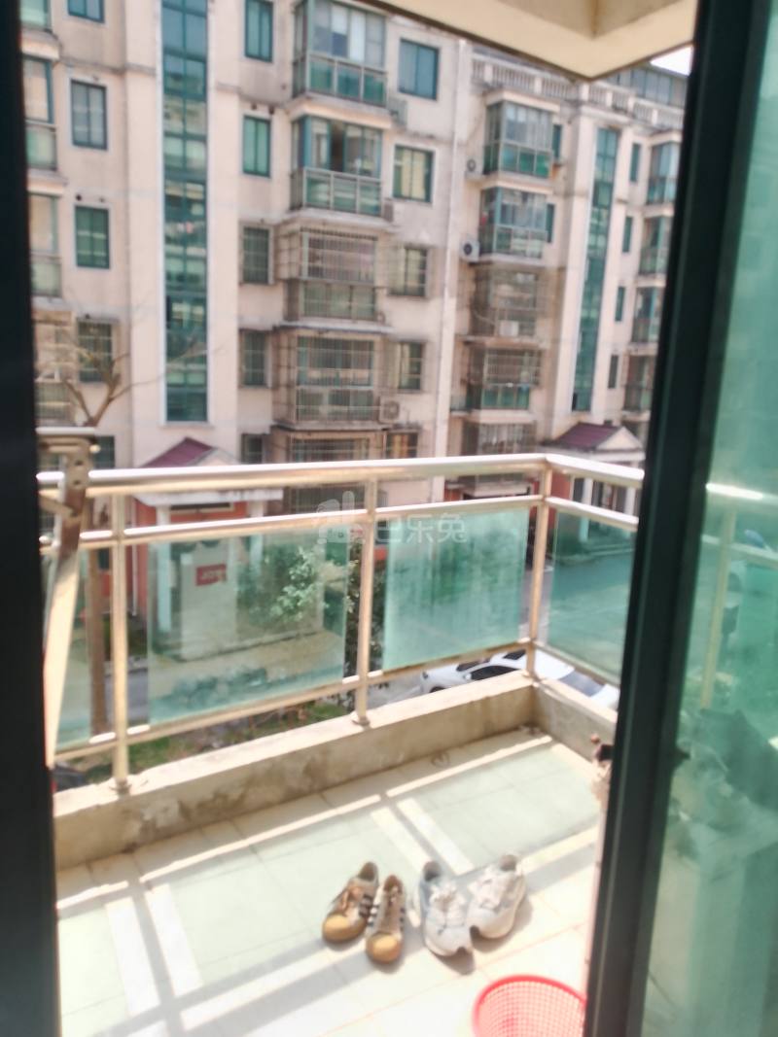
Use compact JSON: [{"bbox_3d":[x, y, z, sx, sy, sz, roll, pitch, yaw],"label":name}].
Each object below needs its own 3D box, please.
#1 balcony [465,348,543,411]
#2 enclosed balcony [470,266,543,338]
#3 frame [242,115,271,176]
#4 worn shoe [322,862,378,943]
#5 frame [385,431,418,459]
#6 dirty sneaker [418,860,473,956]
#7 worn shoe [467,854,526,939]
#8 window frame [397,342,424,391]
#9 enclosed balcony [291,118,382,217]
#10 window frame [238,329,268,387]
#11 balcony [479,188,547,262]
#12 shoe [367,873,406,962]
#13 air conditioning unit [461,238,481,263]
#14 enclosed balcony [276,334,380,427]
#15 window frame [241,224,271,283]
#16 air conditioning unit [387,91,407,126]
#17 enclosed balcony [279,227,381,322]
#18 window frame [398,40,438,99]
[{"bbox_3d":[4.576,-5.626,32.629,2.650,2.400,1.200,-4,13,-30],"label":"balcony"},{"bbox_3d":[4.599,-8.330,31.354,2.600,2.450,1.150,-4,13,-29],"label":"enclosed balcony"},{"bbox_3d":[-3.649,-10.254,22.294,0.832,1.493,0.120,-4,13,-29],"label":"frame"},{"bbox_3d":[-0.098,1.025,2.199,0.100,0.100,0.255,8,13,23],"label":"worn shoe"},{"bbox_3d":[0.348,-2.076,26.426,1.345,1.471,0.150,-4,13,-29],"label":"frame"},{"bbox_3d":[0.132,0.982,2.068,0.110,0.115,0.280,1,11,-7],"label":"dirty sneaker"},{"bbox_3d":[0.314,1.031,2.248,0.118,0.110,0.275,8,13,22],"label":"worn shoe"},{"bbox_3d":[0.705,-4.912,26.084,0.847,1.571,0.150,-4,13,-30],"label":"window frame"},{"bbox_3d":[-1.504,-9.786,22.819,2.380,2.300,1.060,-4,13,-30],"label":"enclosed balcony"},{"bbox_3d":[-3.928,-4.635,23.429,0.756,1.626,0.150,-4,13,-30],"label":"window frame"},{"bbox_3d":[4.777,-11.299,31.436,2.380,2.400,1.150,-4,13,-30],"label":"balcony"},{"bbox_3d":[0.000,0.990,2.033,0.093,0.100,0.255,3,11,4],"label":"shoe"},{"bbox_3d":[3.021,-9.993,30.275,0.770,0.620,0.320,-4,13,-29],"label":"air conditioning unit"},{"bbox_3d":[-1.857,-4.128,24.155,2.650,2.550,1.500,-4,13,-30],"label":"enclosed balcony"},{"bbox_3d":[-3.755,-7.466,22.889,0.795,1.545,0.150,-4,13,-30],"label":"window frame"},{"bbox_3d":[0.110,-11.853,23.673,0.770,0.660,0.320,-4,13,-29],"label":"air conditioning unit"},{"bbox_3d":[-1.686,-6.947,23.279,2.570,2.380,1.500,-4,13,-29],"label":"enclosed balcony"},{"bbox_3d":[0.868,-13.372,24.121,1.391,1.464,0.120,-4,13,-29],"label":"window frame"}]

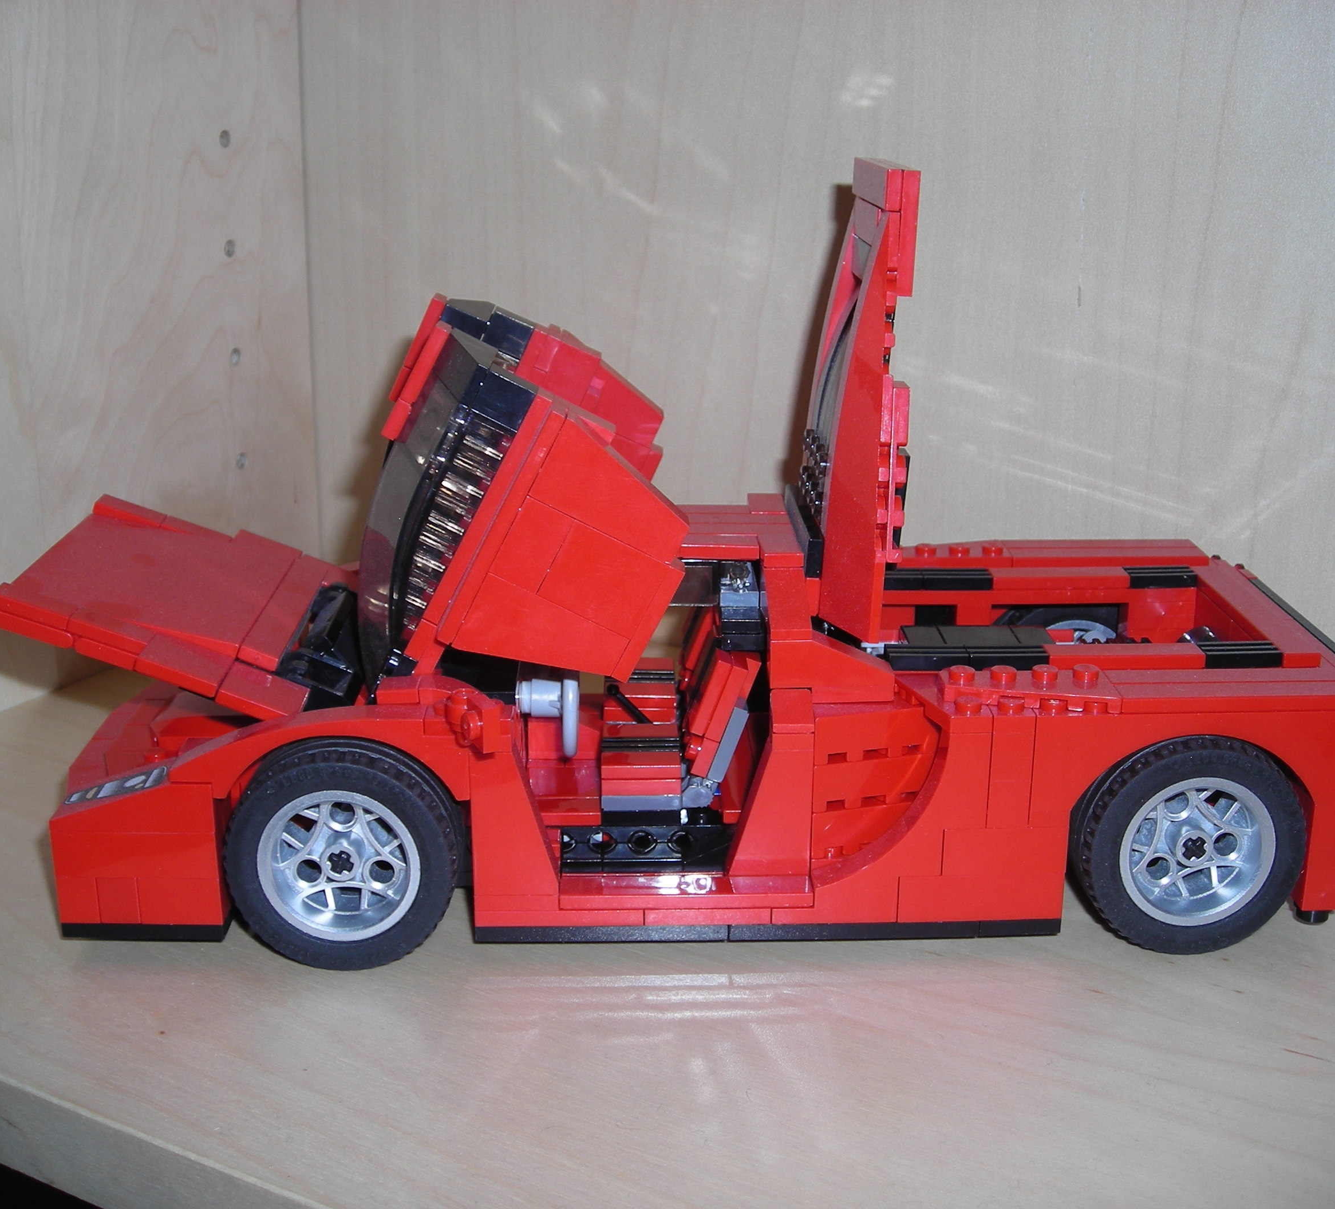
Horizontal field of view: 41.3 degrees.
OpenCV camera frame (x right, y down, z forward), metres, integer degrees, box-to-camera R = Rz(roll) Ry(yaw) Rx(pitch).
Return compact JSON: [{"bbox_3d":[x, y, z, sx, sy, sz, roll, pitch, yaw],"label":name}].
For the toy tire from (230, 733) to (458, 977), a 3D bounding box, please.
[{"bbox_3d":[-0.061,0.046,0.336,0.043,0.043,0.022,0,16,-1],"label":"toy tire"}]

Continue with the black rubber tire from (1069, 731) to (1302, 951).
[{"bbox_3d":[0.098,0.043,0.336,0.043,0.043,0.022,0,16,-1],"label":"black rubber tire"}]

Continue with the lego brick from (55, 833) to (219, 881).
[{"bbox_3d":[-0.100,0.046,0.335,0.032,0.010,0.008,0,16,-1],"label":"lego brick"}]

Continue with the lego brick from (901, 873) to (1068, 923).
[{"bbox_3d":[0.059,0.054,0.338,0.032,0.010,0.008,0,16,-1],"label":"lego brick"}]

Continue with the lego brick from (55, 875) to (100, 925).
[{"bbox_3d":[-0.111,0.055,0.338,0.008,0.010,0.008,0,16,-1],"label":"lego brick"}]

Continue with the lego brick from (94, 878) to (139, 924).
[{"bbox_3d":[-0.104,0.055,0.338,0.008,0.010,0.008,0,16,-1],"label":"lego brick"}]

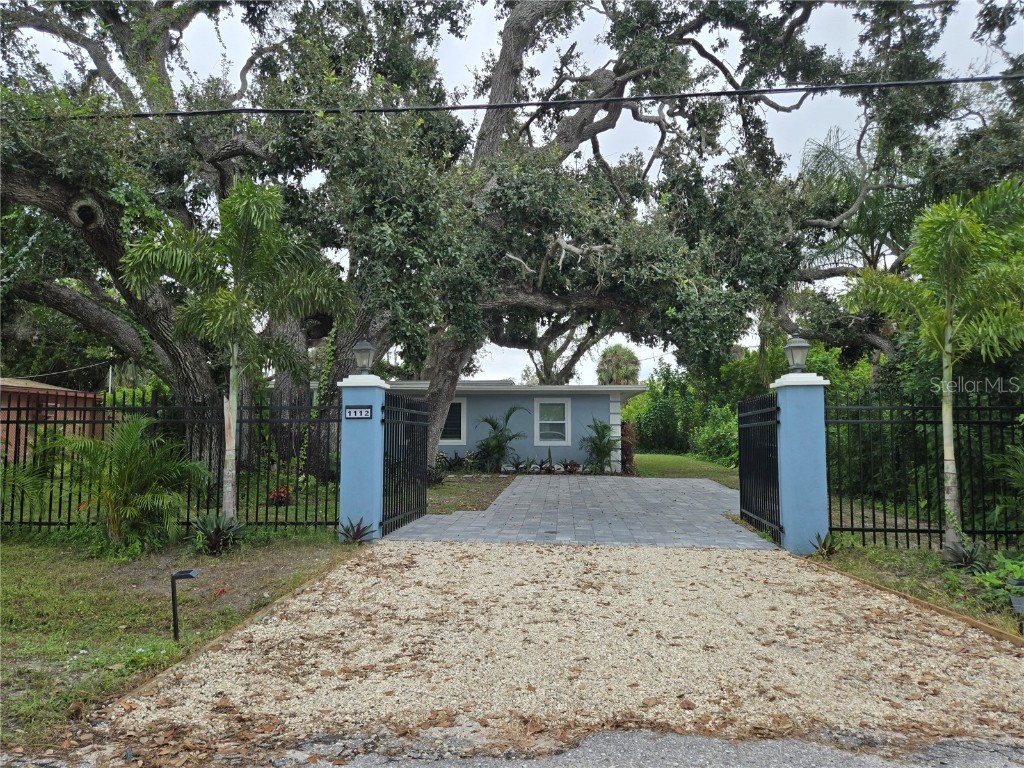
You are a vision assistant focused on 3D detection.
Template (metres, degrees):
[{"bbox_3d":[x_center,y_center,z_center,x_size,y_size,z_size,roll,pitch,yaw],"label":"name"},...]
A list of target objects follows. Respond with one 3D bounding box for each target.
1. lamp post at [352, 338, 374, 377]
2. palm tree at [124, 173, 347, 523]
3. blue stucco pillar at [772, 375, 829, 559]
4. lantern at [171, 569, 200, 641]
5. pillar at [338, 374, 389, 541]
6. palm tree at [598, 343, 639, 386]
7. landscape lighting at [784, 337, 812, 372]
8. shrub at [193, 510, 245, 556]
[{"bbox_3d":[-1.811,-0.314,8.386,0.235,0.435,0.235,0,-5,6],"label":"lamp post"},{"bbox_3d":[-3.347,-0.323,8.303,2.700,4.400,2.500,0,-5,6],"label":"palm tree"},{"bbox_3d":[3.293,0.885,7.721,0.475,1.995,0.475,0,-5,6],"label":"blue stucco pillar"},{"bbox_3d":[-2.080,1.417,4.366,0.165,0.445,0.120,2,-5,-18],"label":"lantern"},{"bbox_3d":[-1.813,0.891,8.291,0.475,1.983,0.475,0,-5,6],"label":"pillar"},{"bbox_3d":[7.192,1.039,45.698,3.000,7.713,3.000,0,-5,6],"label":"palm tree"},{"bbox_3d":[3.296,-0.327,7.817,0.235,0.435,0.235,0,-5,6],"label":"landscape lighting"},{"bbox_3d":[-3.162,1.579,7.299,0.560,0.470,0.520,0,-5,6],"label":"shrub"}]

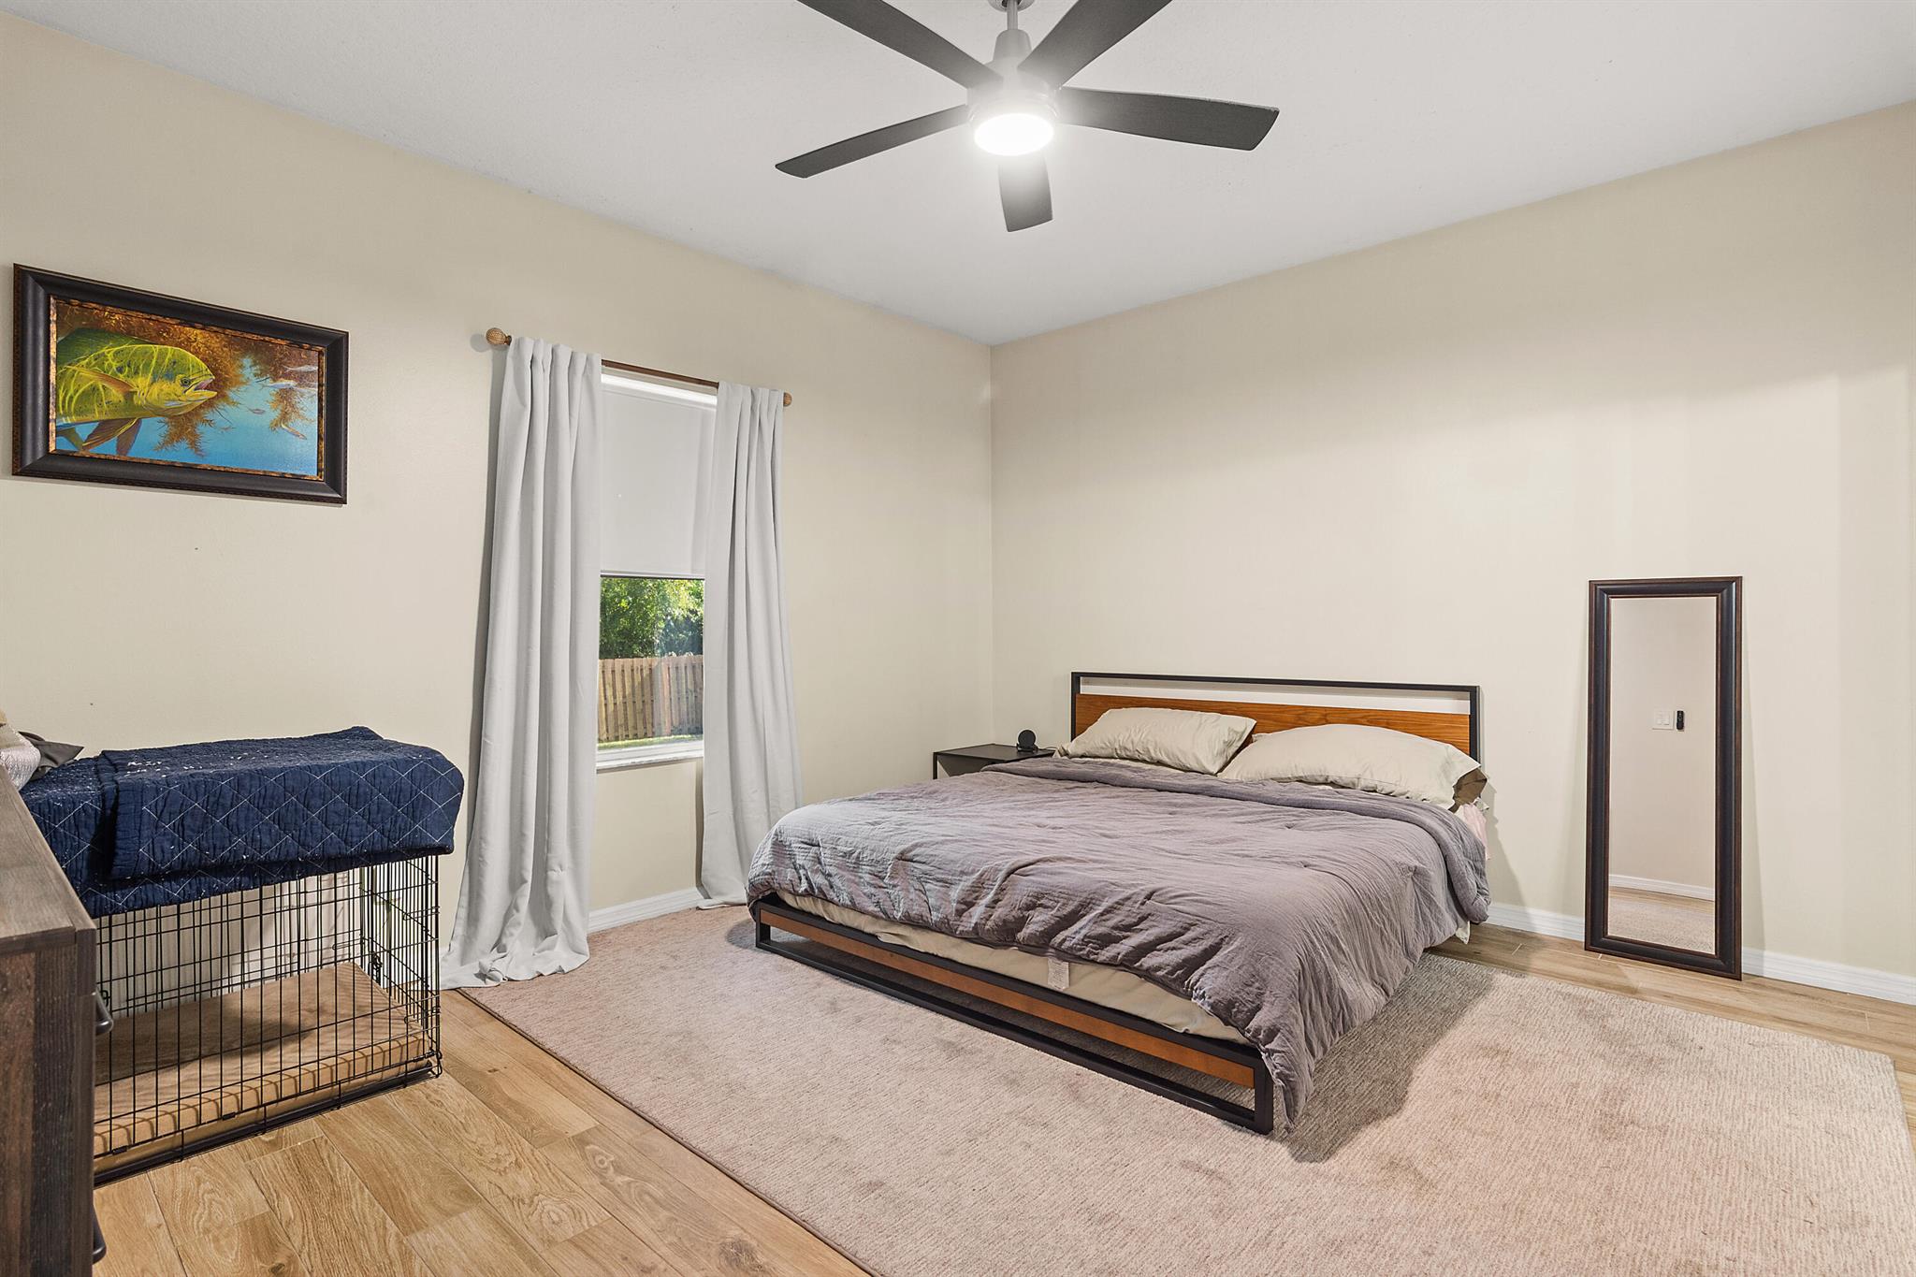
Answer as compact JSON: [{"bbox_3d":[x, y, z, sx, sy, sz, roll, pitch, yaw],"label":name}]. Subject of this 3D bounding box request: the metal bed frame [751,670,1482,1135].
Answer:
[{"bbox_3d":[0.695,0.685,3.438,1.960,0.940,2.130,1,1,40],"label":"metal bed frame"}]

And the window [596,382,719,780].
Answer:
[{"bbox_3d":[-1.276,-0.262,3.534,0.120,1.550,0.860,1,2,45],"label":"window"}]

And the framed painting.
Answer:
[{"bbox_3d":[-2.225,-0.706,2.492,0.045,0.555,0.730,1,2,45],"label":"framed painting"}]

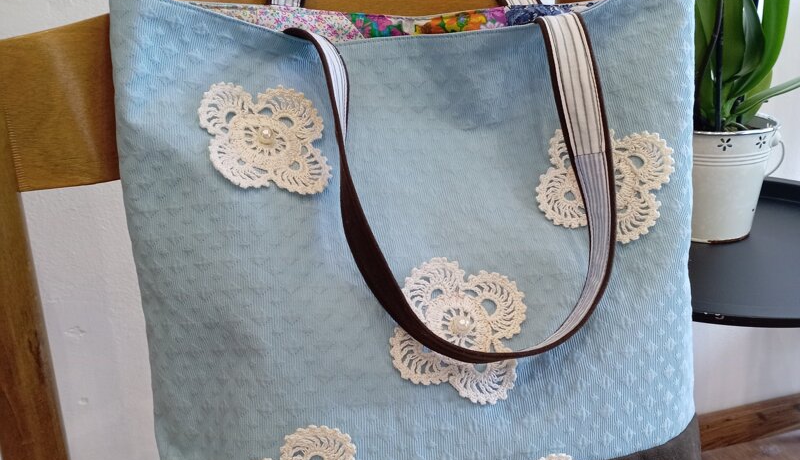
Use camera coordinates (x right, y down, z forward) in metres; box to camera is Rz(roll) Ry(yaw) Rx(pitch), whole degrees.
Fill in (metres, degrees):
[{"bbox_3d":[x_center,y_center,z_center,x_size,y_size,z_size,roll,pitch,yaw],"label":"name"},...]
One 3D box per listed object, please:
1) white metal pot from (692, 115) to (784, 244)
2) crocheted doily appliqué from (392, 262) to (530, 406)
[{"bbox_3d":[0.334,-0.058,0.914,0.144,0.125,0.136,5,20,20],"label":"white metal pot"},{"bbox_3d":[0.035,0.062,0.495,0.084,0.090,0.008,-5,6,-10],"label":"crocheted doily appliqué"}]

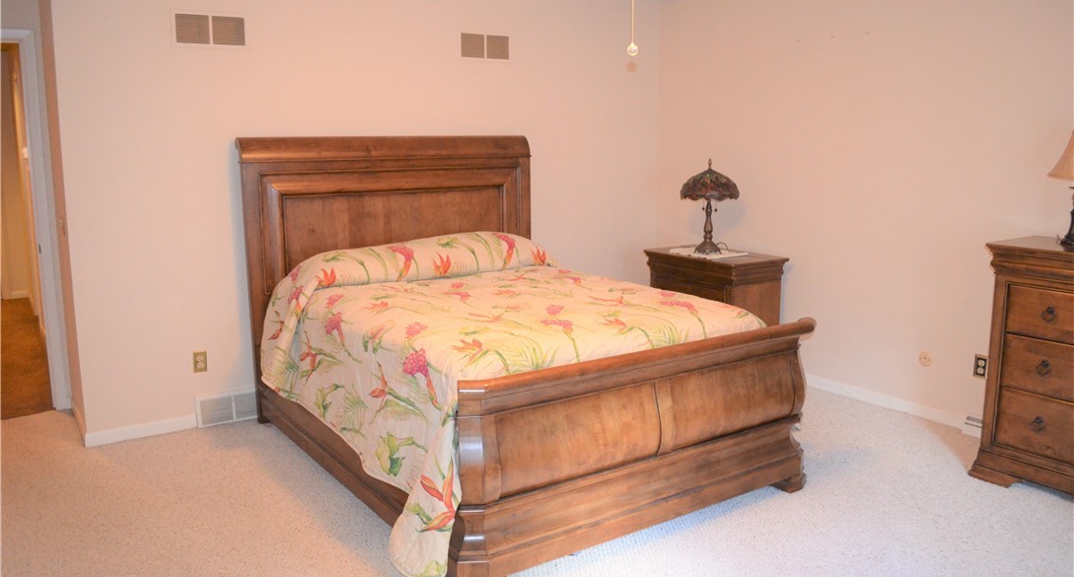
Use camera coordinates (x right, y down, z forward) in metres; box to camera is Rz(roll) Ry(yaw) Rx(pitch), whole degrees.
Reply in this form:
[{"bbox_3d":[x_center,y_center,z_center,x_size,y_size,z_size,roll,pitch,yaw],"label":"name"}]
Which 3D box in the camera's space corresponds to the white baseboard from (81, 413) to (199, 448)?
[{"bbox_3d":[-1.987,0.716,4.057,0.517,0.082,0.016,-7,12,-34],"label":"white baseboard"}]

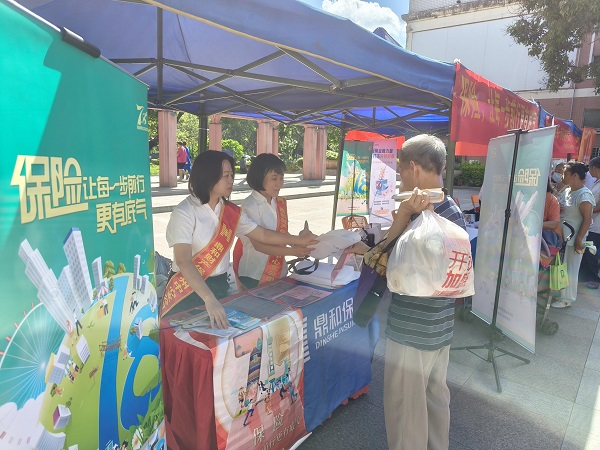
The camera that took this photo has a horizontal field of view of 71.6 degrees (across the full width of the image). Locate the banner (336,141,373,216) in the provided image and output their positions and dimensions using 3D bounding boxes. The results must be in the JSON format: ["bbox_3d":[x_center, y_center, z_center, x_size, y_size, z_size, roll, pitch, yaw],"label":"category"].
[{"bbox_3d":[1.171,-0.962,8.700,0.750,1.540,0.050,-1,10,-15],"label":"banner"}]

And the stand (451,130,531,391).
[{"bbox_3d":[1.524,0.218,3.073,0.540,1.780,0.640,0,10,-10],"label":"stand"}]

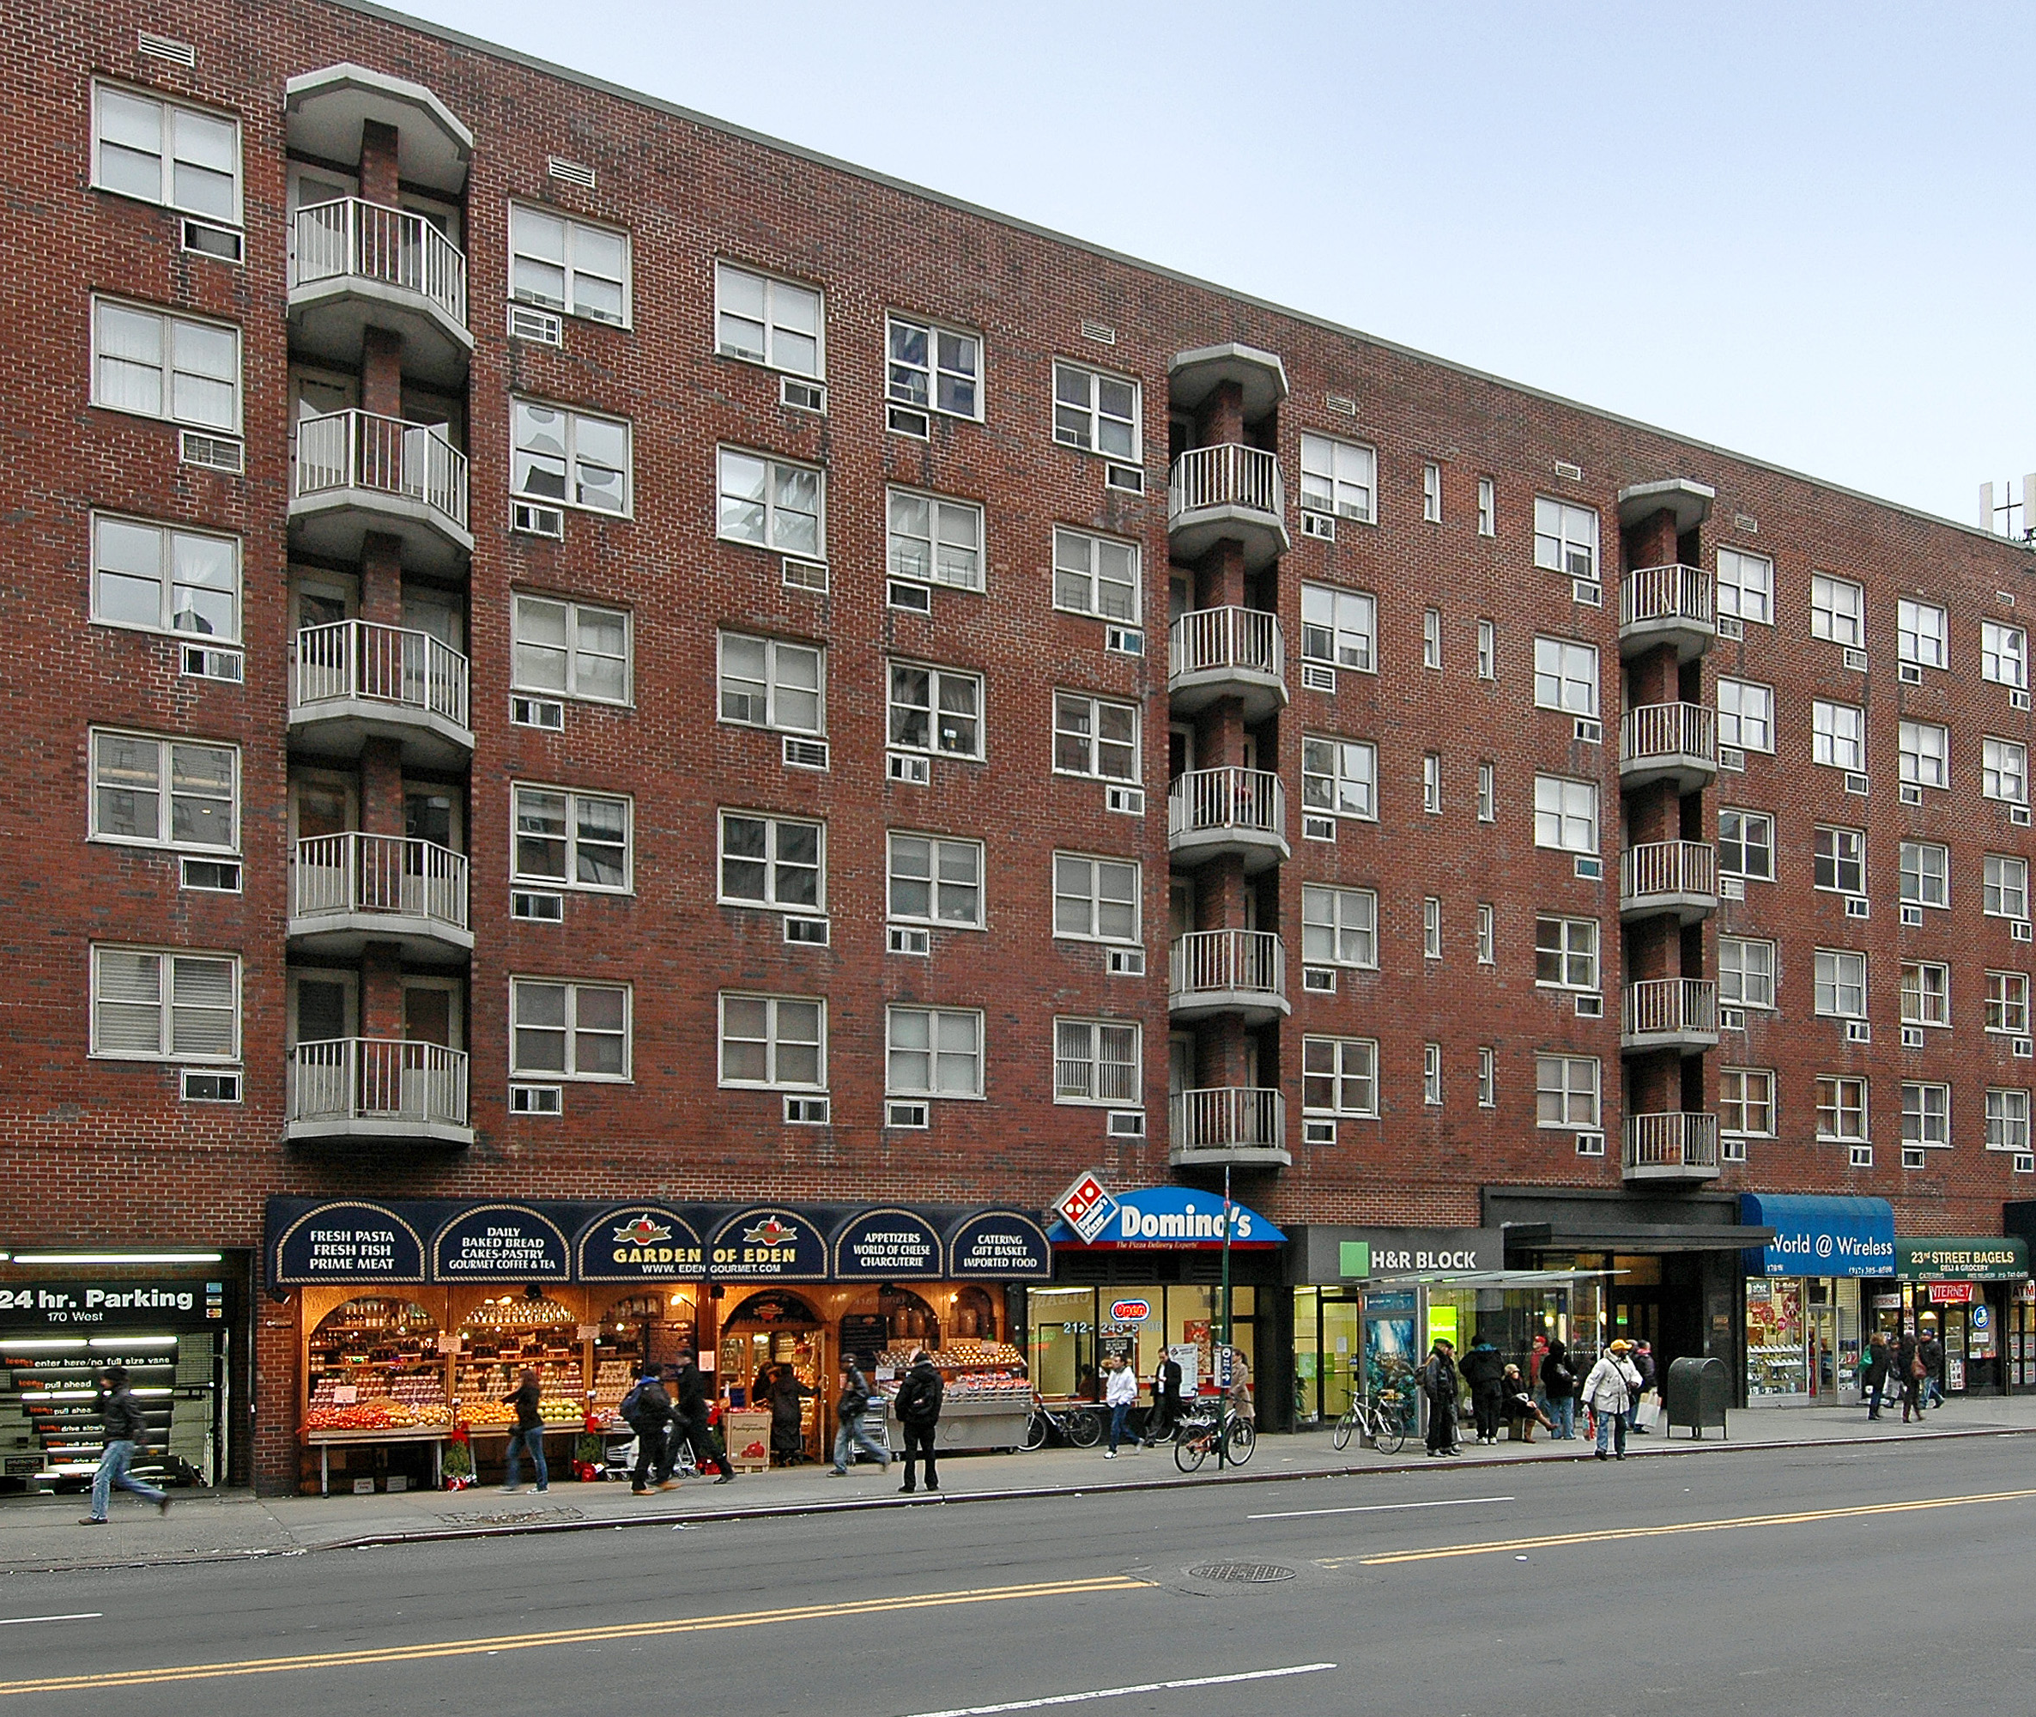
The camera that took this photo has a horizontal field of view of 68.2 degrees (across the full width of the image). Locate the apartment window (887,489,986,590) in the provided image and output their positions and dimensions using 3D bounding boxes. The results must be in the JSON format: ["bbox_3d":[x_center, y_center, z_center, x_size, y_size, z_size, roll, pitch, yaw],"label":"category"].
[{"bbox_3d":[-1.304,-5.087,24.020,1.660,1.410,0.150,4,-6,-25],"label":"apartment window"}]

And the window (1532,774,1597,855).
[{"bbox_3d":[10.492,-0.843,28.910,1.660,1.310,0.150,2,-6,-25],"label":"window"}]

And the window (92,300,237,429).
[{"bbox_3d":[-11.045,-6.390,19.456,1.660,1.410,0.150,4,-6,-25],"label":"window"}]

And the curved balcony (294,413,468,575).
[{"bbox_3d":[-8.602,-4.955,20.383,2.300,1.220,1.650,4,-6,-25],"label":"curved balcony"}]

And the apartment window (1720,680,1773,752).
[{"bbox_3d":[15.058,-2.922,31.138,1.654,1.427,0.150,3,-7,-25],"label":"apartment window"}]

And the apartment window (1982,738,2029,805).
[{"bbox_3d":[22.778,-1.991,34.700,1.660,1.310,0.150,2,-6,-25],"label":"apartment window"}]

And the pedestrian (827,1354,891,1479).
[{"bbox_3d":[-2.214,7.717,20.900,0.750,1.740,0.520,2,-6,-25],"label":"pedestrian"}]

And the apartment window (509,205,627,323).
[{"bbox_3d":[-6.294,-8.324,21.205,1.667,1.370,0.150,2,-6,-25],"label":"apartment window"}]

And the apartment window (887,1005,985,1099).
[{"bbox_3d":[-1.275,3.012,23.410,1.650,1.370,0.150,2,-6,-25],"label":"apartment window"}]

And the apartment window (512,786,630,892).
[{"bbox_3d":[-6.262,-0.268,21.038,1.600,1.430,0.150,4,-5,-25],"label":"apartment window"}]

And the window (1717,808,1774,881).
[{"bbox_3d":[15.062,-0.262,31.063,1.660,1.310,0.150,2,-6,-25],"label":"window"}]

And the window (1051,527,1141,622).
[{"bbox_3d":[1.294,-4.602,24.684,1.637,1.345,0.150,3,-7,-25],"label":"window"}]

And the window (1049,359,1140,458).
[{"bbox_3d":[1.302,-7.354,24.820,1.642,1.371,0.150,2,-6,-25],"label":"window"}]

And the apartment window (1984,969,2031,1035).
[{"bbox_3d":[22.832,3.348,34.783,1.692,1.433,0.150,3,-7,-25],"label":"apartment window"}]

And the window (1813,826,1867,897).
[{"bbox_3d":[17.665,0.050,32.360,1.657,1.398,0.150,3,-7,-25],"label":"window"}]

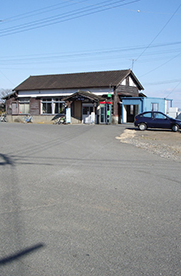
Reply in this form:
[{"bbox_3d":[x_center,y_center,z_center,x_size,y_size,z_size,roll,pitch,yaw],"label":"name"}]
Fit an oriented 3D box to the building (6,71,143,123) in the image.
[{"bbox_3d":[-2.385,-4.982,46.520,16.200,6.050,9.400,3,5,32],"label":"building"}]

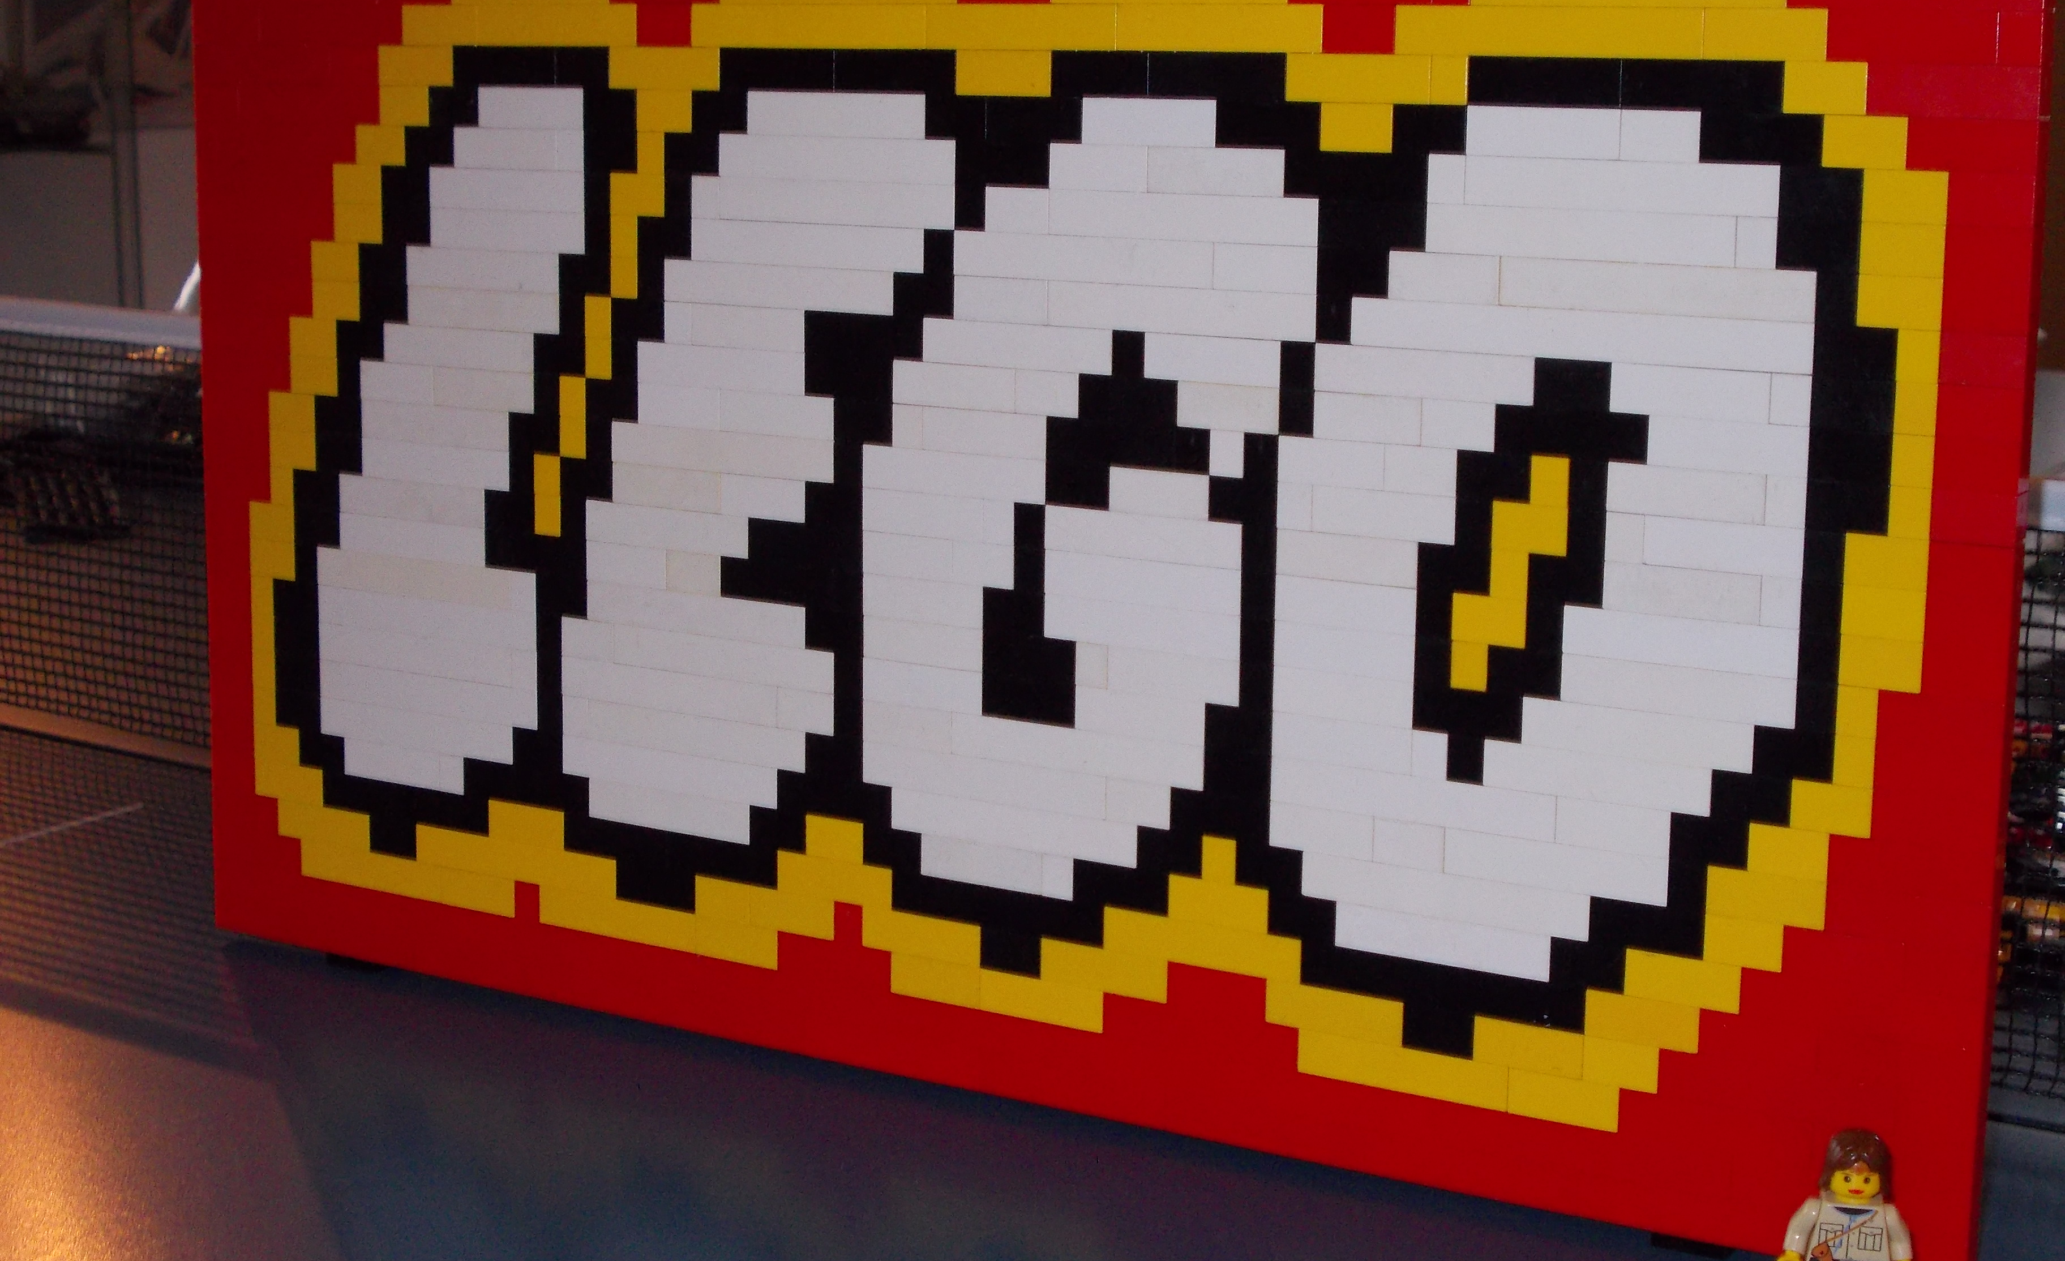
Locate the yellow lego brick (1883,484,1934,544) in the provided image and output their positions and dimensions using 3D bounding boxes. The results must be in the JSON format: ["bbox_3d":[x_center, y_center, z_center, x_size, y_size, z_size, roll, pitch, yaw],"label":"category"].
[{"bbox_3d":[0.163,-0.022,0.562,0.008,0.010,0.008,7,12,31],"label":"yellow lego brick"}]

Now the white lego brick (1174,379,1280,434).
[{"bbox_3d":[0.042,-0.047,0.633,0.024,0.010,0.008,7,12,31],"label":"white lego brick"}]

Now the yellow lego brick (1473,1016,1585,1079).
[{"bbox_3d":[0.102,0.084,0.617,0.024,0.010,0.008,7,12,31],"label":"yellow lego brick"}]

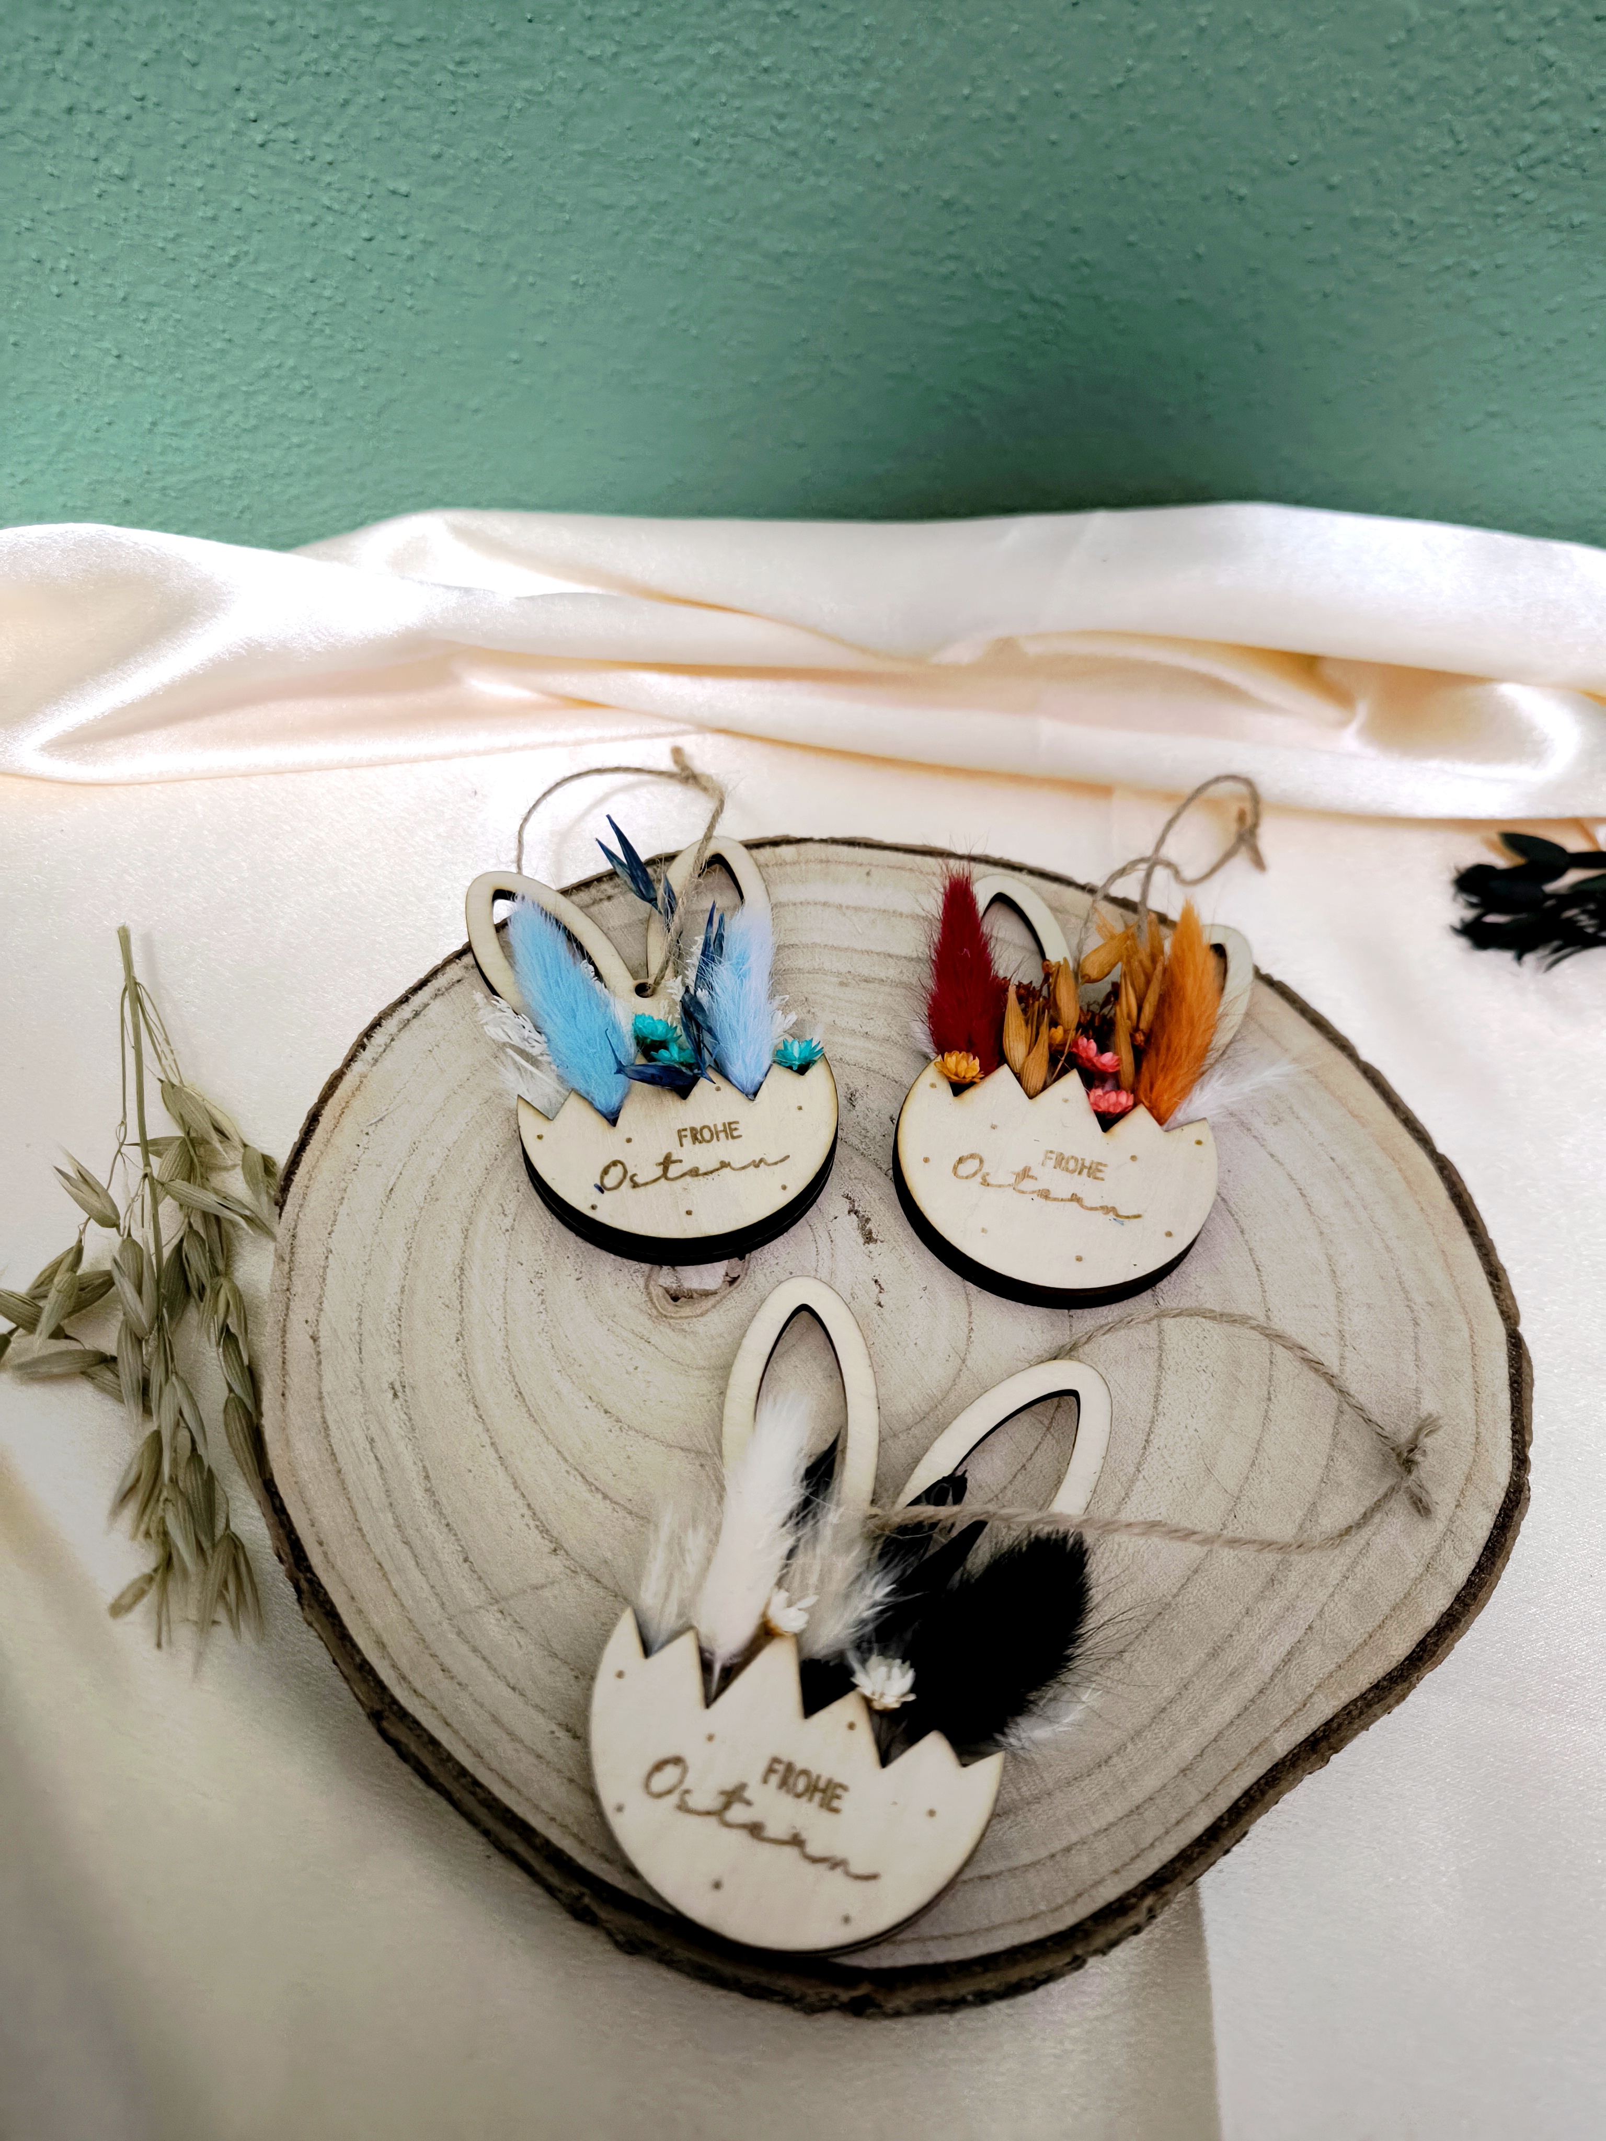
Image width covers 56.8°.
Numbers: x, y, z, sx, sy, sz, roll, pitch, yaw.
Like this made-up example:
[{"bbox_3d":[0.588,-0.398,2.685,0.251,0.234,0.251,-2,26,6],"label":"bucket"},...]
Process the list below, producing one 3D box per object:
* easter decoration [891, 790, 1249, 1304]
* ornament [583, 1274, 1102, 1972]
[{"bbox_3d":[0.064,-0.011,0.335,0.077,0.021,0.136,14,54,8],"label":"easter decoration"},{"bbox_3d":[0.009,0.089,0.259,0.077,0.018,0.116,17,54,10],"label":"ornament"}]

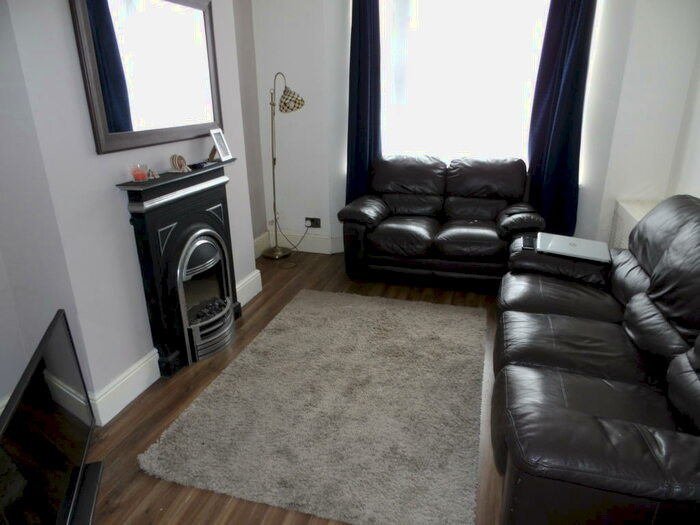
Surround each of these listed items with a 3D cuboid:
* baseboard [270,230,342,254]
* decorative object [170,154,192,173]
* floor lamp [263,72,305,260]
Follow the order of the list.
[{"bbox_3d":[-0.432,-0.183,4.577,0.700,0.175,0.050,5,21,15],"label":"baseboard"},{"bbox_3d":[-0.891,-0.524,2.554,0.105,0.092,0.065,-16,25,-36],"label":"decorative object"},{"bbox_3d":[-0.595,-0.810,4.239,0.460,1.585,0.260,8,22,23],"label":"floor lamp"}]

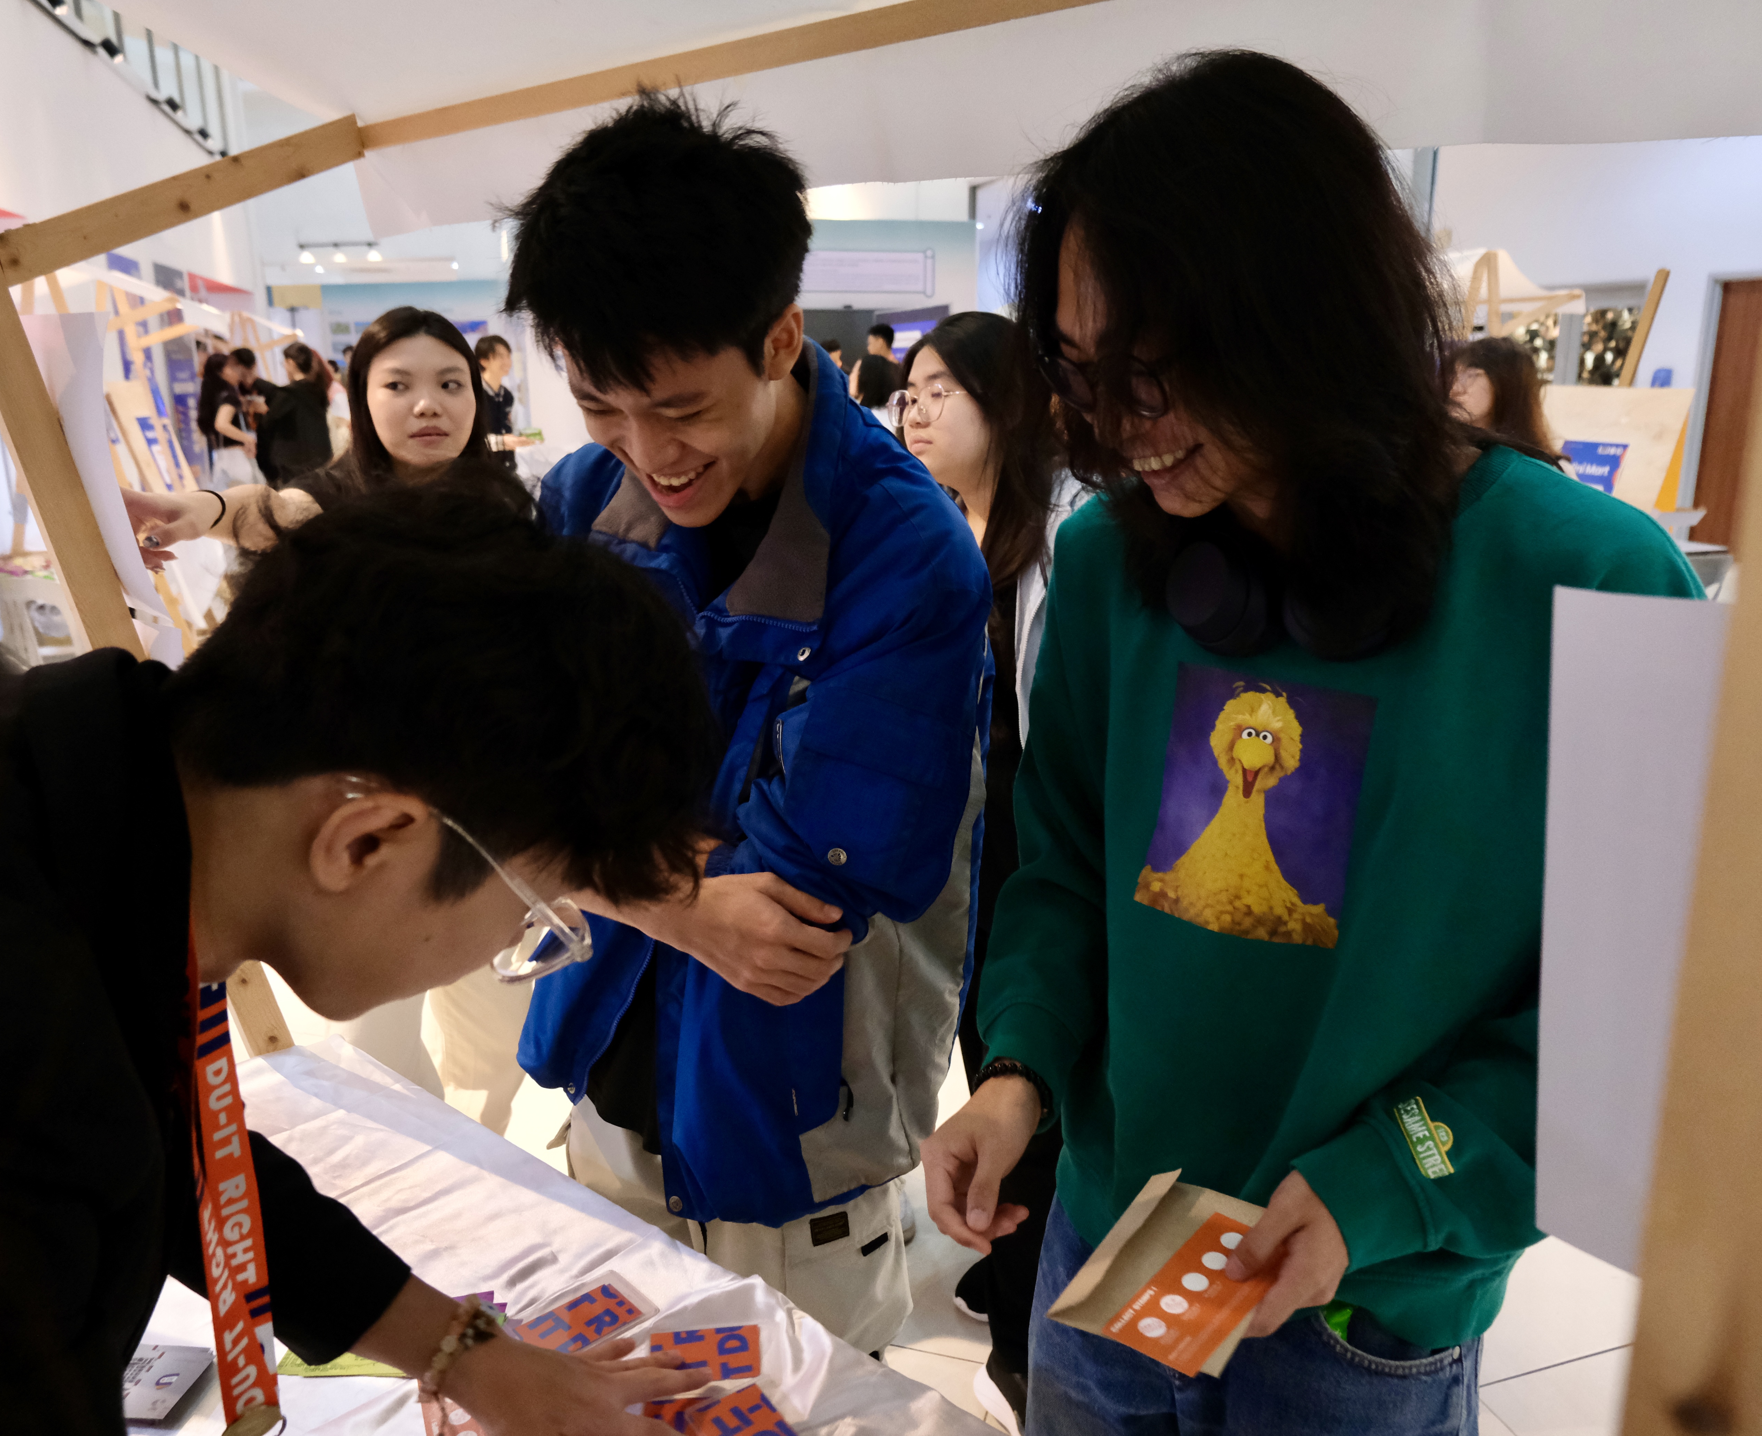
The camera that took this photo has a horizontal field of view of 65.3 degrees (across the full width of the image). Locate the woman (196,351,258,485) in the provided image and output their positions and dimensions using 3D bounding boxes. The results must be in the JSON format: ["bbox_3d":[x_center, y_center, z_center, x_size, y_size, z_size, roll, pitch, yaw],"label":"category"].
[{"bbox_3d":[-3.903,-1.400,8.407,0.360,1.600,0.420,-4,15,-12],"label":"woman"}]

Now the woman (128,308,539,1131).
[{"bbox_3d":[-0.688,0.217,2.036,0.550,1.580,0.420,-2,15,-7],"label":"woman"}]

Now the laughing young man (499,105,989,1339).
[{"bbox_3d":[-0.112,0.347,1.286,0.460,1.690,0.440,9,17,34],"label":"laughing young man"}]

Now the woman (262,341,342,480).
[{"bbox_3d":[-3.363,-1.359,8.109,0.460,1.660,0.460,4,15,17],"label":"woman"}]

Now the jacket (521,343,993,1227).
[{"bbox_3d":[-0.104,0.054,1.222,0.450,0.730,0.370,9,17,34],"label":"jacket"}]

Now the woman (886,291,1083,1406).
[{"bbox_3d":[0.157,0.224,1.978,0.320,1.580,0.430,-13,19,-40],"label":"woman"}]

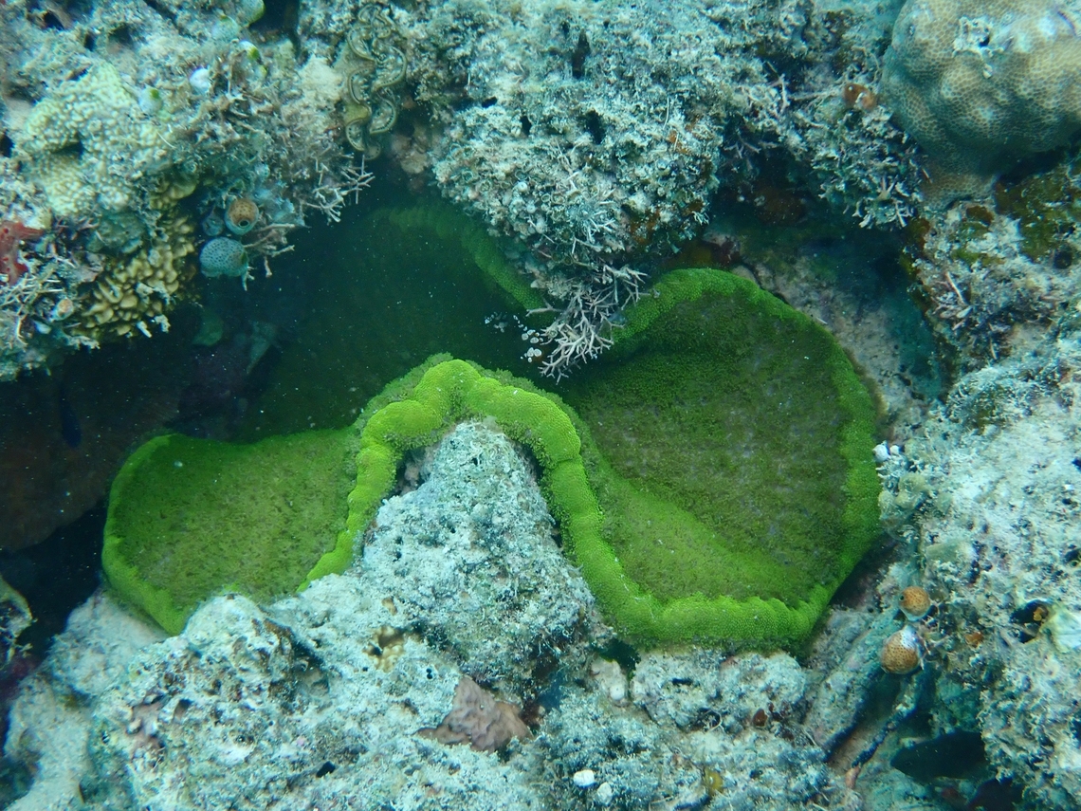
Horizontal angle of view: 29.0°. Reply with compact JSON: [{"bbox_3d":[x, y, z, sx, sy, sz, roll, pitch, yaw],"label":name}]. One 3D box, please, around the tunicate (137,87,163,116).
[{"bbox_3d":[-0.186,-0.145,1.000,0.012,0.013,0.012,6,40,-10],"label":"tunicate"}]

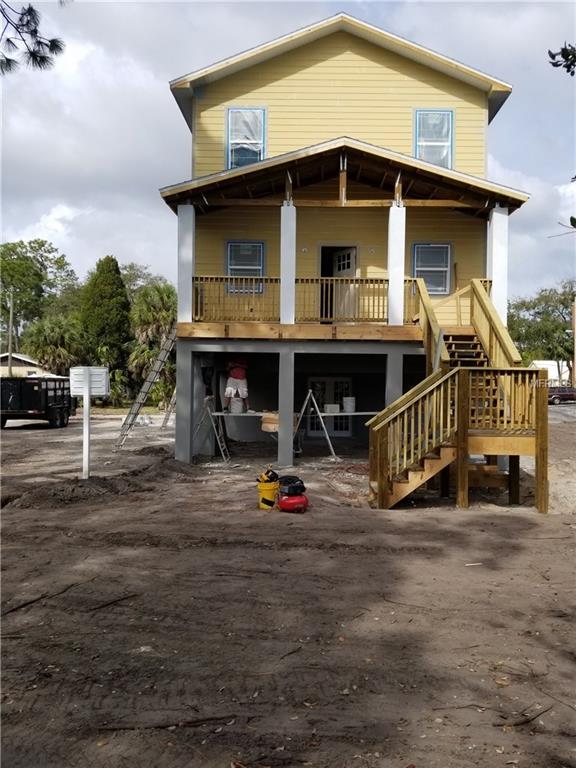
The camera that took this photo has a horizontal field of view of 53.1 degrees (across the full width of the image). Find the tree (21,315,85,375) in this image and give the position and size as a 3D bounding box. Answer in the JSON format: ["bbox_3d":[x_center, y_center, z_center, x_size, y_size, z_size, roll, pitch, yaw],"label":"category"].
[{"bbox_3d":[-16.740,-1.670,41.000,4.400,6.400,4.400,1,0,1],"label":"tree"}]

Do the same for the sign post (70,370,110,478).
[{"bbox_3d":[-3.673,0.714,10.700,0.710,2.060,0.250,1,0,1],"label":"sign post"}]

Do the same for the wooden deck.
[{"bbox_3d":[1.220,-1.160,13.530,7.350,0.340,1.560,1,0,1],"label":"wooden deck"}]

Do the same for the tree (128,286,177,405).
[{"bbox_3d":[-9.867,-2.949,42.000,3.500,8.900,3.500,1,0,1],"label":"tree"}]

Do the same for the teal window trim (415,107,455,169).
[{"bbox_3d":[3.639,-5.950,14.300,0.960,1.680,0.100,1,0,1],"label":"teal window trim"}]

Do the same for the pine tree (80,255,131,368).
[{"bbox_3d":[-13.605,-4.063,43.000,3.700,11.000,3.700,1,0,1],"label":"pine tree"}]

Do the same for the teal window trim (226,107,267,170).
[{"bbox_3d":[-1.024,-6.000,14.300,0.960,1.680,0.100,1,0,1],"label":"teal window trim"}]

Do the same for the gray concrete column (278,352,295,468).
[{"bbox_3d":[-0.030,0.555,12.965,0.335,2.580,0.335,1,0,1],"label":"gray concrete column"}]

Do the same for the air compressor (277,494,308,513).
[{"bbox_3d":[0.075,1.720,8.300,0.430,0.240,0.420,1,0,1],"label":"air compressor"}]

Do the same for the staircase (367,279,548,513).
[{"bbox_3d":[2.740,-0.160,10.800,2.720,4.300,3.850,1,0,1],"label":"staircase"}]

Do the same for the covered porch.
[{"bbox_3d":[1.253,-3.152,13.400,8.000,4.350,1.850,1,0,1],"label":"covered porch"}]

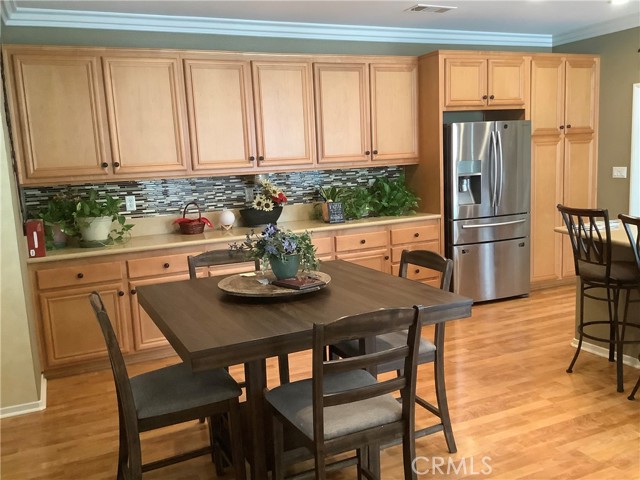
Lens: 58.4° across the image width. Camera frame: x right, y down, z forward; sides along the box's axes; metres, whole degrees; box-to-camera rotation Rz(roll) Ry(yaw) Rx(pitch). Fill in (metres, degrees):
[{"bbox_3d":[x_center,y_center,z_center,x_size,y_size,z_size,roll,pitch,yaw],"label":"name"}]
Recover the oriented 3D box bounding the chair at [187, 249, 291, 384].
[{"bbox_3d":[-0.413,0.566,3.117,0.440,0.985,0.520,-6,9,-21],"label":"chair"}]

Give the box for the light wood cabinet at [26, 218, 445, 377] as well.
[{"bbox_3d":[-0.527,0.354,4.896,3.393,0.914,0.650,-6,9,-24],"label":"light wood cabinet"}]

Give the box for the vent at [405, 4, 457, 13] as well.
[{"bbox_3d":[0.955,-1.963,4.902,0.405,0.021,0.205,-6,9,-23],"label":"vent"}]

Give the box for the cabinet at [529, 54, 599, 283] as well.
[{"bbox_3d":[2.345,-0.687,6.093,0.965,2.354,0.617,-6,9,-24],"label":"cabinet"}]

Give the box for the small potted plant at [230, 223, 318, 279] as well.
[{"bbox_3d":[-0.221,0.053,2.726,0.410,0.280,0.340,-4,8,-8],"label":"small potted plant"}]

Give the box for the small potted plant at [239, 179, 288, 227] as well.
[{"bbox_3d":[-0.503,-0.334,5.150,0.420,0.425,0.200,-6,9,-23],"label":"small potted plant"}]

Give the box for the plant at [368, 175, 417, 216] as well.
[{"bbox_3d":[0.710,-0.429,5.586,0.460,0.370,0.320,-6,9,-23],"label":"plant"}]

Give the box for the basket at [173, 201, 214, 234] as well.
[{"bbox_3d":[-1.081,-0.194,4.901,0.330,0.275,0.200,-6,9,-23],"label":"basket"}]

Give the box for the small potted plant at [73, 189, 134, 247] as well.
[{"bbox_3d":[-1.615,-0.176,4.272,0.410,0.416,0.380,-6,9,-24],"label":"small potted plant"}]

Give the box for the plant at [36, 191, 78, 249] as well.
[{"bbox_3d":[-1.930,-0.153,4.221,0.280,0.415,0.290,-6,9,-24],"label":"plant"}]

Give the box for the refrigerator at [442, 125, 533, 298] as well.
[{"bbox_3d":[1.532,-0.262,5.731,0.916,1.758,0.725,-6,9,-23],"label":"refrigerator"}]

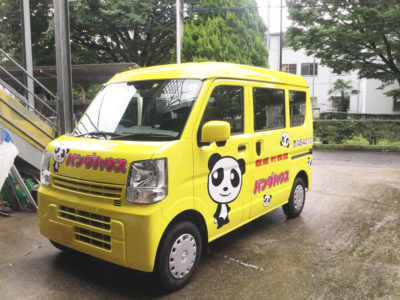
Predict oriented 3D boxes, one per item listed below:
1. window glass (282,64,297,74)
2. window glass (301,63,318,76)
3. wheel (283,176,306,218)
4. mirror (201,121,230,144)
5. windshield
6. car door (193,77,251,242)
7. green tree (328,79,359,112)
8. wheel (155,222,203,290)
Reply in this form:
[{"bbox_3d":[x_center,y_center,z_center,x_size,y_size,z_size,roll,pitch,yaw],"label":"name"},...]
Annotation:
[{"bbox_3d":[8.506,-7.643,34.350,1.550,1.120,0.100,0,5,10],"label":"window glass"},{"bbox_3d":[10.413,-7.622,34.000,1.550,1.120,0.100,0,5,10],"label":"window glass"},{"bbox_3d":[1.279,0.627,4.750,0.155,0.530,0.530,4,7,36],"label":"wheel"},{"bbox_3d":[0.120,-0.131,2.754,0.200,0.190,0.130,4,7,36],"label":"mirror"},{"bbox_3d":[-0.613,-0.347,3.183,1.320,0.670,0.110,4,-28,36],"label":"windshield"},{"bbox_3d":[0.173,0.049,3.163,0.160,1.390,0.920,4,7,36],"label":"car door"},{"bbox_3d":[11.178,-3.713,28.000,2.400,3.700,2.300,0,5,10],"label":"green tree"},{"bbox_3d":[-0.157,0.823,2.799,0.155,0.530,0.530,4,7,36],"label":"wheel"}]

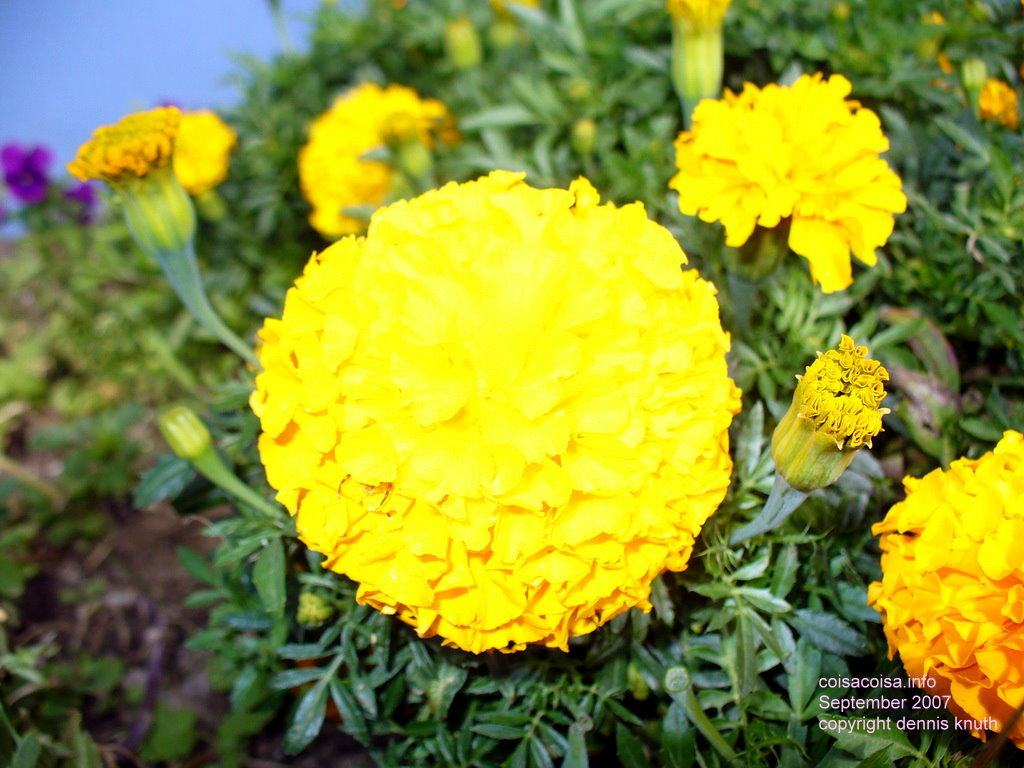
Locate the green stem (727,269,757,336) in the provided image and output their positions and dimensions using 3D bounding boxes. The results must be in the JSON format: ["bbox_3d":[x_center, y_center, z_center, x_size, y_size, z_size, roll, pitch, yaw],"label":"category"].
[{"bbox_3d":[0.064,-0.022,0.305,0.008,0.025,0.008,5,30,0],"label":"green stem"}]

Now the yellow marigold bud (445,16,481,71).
[{"bbox_3d":[-0.024,-0.168,0.540,0.018,0.028,0.018,-3,28,0],"label":"yellow marigold bud"}]

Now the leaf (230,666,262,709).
[{"bbox_3d":[-0.072,0.082,0.295,0.008,0.004,0.014,13,54,9],"label":"leaf"}]

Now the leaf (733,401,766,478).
[{"bbox_3d":[0.063,0.015,0.285,0.006,0.004,0.023,8,63,12],"label":"leaf"}]

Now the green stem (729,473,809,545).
[{"bbox_3d":[0.053,0.026,0.225,0.008,0.023,0.008,54,31,14],"label":"green stem"}]

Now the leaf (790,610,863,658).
[{"bbox_3d":[0.086,0.068,0.300,0.023,0.005,0.009,26,63,14],"label":"leaf"}]

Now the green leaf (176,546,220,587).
[{"bbox_3d":[-0.090,0.053,0.315,0.018,0.004,0.005,38,60,14],"label":"green leaf"}]

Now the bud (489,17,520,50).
[{"bbox_3d":[-0.004,-0.186,0.580,0.016,0.019,0.016,3,30,0],"label":"bud"}]

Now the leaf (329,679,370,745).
[{"bbox_3d":[-0.043,0.087,0.290,0.005,0.004,0.020,-26,61,-21],"label":"leaf"}]

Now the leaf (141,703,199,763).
[{"bbox_3d":[-0.131,0.134,0.420,0.018,0.004,0.021,8,50,-2],"label":"leaf"}]

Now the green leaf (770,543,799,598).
[{"bbox_3d":[0.072,0.050,0.290,0.006,0.004,0.018,15,62,17],"label":"green leaf"}]

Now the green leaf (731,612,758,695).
[{"bbox_3d":[0.061,0.070,0.285,0.007,0.005,0.024,0,64,0],"label":"green leaf"}]

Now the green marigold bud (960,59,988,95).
[{"bbox_3d":[0.203,-0.135,0.480,0.011,0.016,0.011,-7,26,3],"label":"green marigold bud"}]

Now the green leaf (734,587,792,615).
[{"bbox_3d":[0.066,0.056,0.285,0.018,0.005,0.007,15,51,13],"label":"green leaf"}]

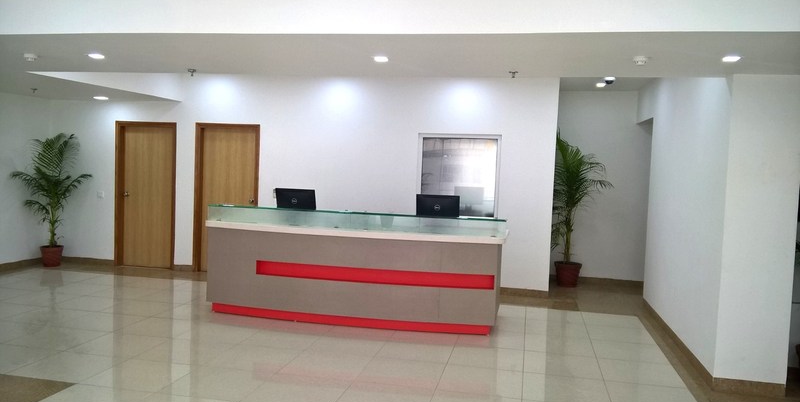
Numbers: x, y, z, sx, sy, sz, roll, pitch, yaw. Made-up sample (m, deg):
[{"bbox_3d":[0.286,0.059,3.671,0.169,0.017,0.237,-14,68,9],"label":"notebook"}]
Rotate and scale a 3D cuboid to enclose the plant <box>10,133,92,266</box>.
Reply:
[{"bbox_3d":[-4.792,0.002,8.759,0.830,1.840,0.800,3,3,12],"label":"plant"}]

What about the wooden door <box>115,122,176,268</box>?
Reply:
[{"bbox_3d":[-3.571,-0.074,8.980,0.942,2.050,0.120,3,3,12],"label":"wooden door"}]

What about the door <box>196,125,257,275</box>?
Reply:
[{"bbox_3d":[-2.369,-0.020,8.730,0.936,2.050,0.120,3,3,12],"label":"door"}]

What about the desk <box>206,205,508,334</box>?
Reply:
[{"bbox_3d":[-0.443,0.643,6.528,3.020,1.105,0.920,3,3,12],"label":"desk"}]

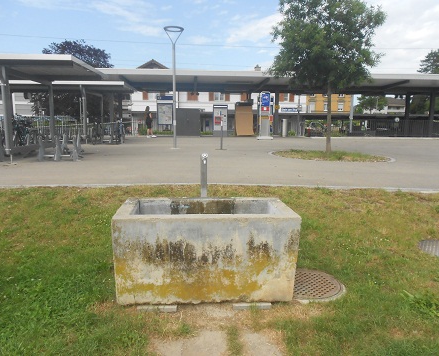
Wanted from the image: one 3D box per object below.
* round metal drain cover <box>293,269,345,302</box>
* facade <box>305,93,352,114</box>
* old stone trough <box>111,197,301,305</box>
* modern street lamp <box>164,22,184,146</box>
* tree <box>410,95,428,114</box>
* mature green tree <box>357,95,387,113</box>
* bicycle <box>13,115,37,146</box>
[{"bbox_3d":[0.828,1.025,3.421,0.657,0.050,0.657,0,10,0],"label":"round metal drain cover"},{"bbox_3d":[21.046,-15.665,68.300,9.500,9.000,7.000,-1,10,-4],"label":"facade"},{"bbox_3d":[-0.117,0.622,3.266,1.492,0.729,0.709,-1,10,-4],"label":"old stone trough"},{"bbox_3d":[-1.702,-3.289,13.346,0.750,4.400,0.750,-1,10,-4],"label":"modern street lamp"},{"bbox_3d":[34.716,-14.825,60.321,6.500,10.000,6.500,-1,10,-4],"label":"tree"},{"bbox_3d":[27.252,-13.492,63.613,5.500,6.200,5.500,-1,10,-4],"label":"mature green tree"},{"bbox_3d":[-7.112,-1.769,13.292,0.600,1.080,1.700,-1,10,-4],"label":"bicycle"}]

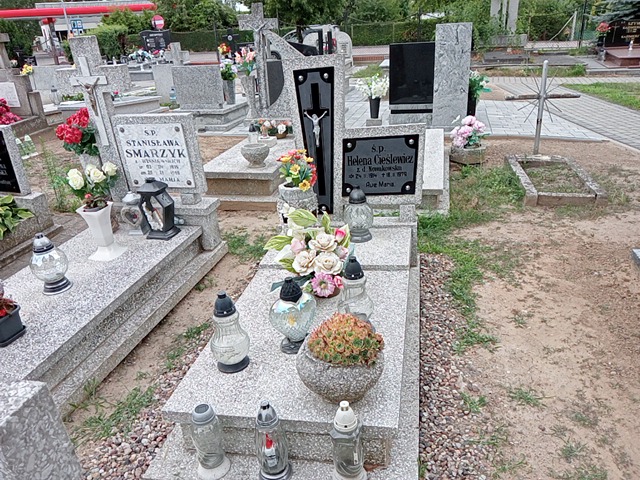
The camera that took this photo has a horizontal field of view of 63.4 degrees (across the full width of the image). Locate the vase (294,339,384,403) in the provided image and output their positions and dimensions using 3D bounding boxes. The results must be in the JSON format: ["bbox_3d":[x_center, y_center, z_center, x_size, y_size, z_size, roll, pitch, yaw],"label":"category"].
[{"bbox_3d":[0.071,0.422,1.703,0.291,0.169,0.291,0,22,12],"label":"vase"}]

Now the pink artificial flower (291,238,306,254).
[{"bbox_3d":[-0.099,0.029,2.402,0.073,0.077,0.070,-4,20,-2],"label":"pink artificial flower"}]

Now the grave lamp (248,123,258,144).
[{"bbox_3d":[-0.744,-1.170,5.691,0.093,0.213,0.093,0,22,12],"label":"grave lamp"}]

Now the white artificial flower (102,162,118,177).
[{"bbox_3d":[-1.192,-0.405,2.966,0.086,0.078,0.078,-13,9,-20],"label":"white artificial flower"}]

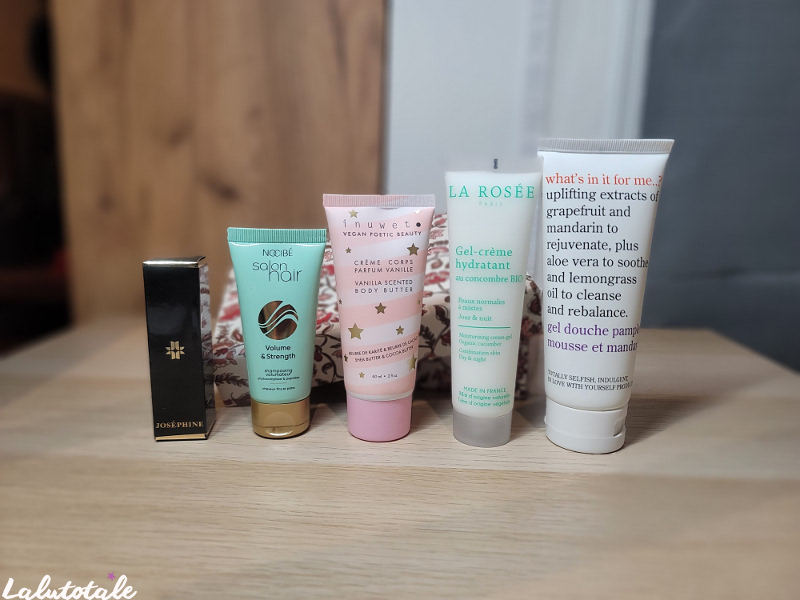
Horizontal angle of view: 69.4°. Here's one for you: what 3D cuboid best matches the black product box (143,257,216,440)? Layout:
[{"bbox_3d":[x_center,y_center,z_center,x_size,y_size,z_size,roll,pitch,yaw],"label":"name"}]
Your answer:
[{"bbox_3d":[-0.114,0.025,0.303,0.026,0.093,0.025,-1,11,-8],"label":"black product box"}]

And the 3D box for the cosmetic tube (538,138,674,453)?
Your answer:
[{"bbox_3d":[0.100,-0.002,0.295,0.066,0.154,0.042,1,11,2],"label":"cosmetic tube"}]

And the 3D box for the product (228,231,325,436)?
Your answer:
[{"bbox_3d":[-0.064,0.017,0.308,0.052,0.108,0.032,0,11,-2],"label":"product"}]

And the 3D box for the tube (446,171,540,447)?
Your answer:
[{"bbox_3d":[0.045,0.005,0.298,0.047,0.138,0.031,1,11,0],"label":"tube"}]

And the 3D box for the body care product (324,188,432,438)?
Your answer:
[{"bbox_3d":[-0.011,0.009,0.306,0.057,0.126,0.036,0,11,-5],"label":"body care product"}]

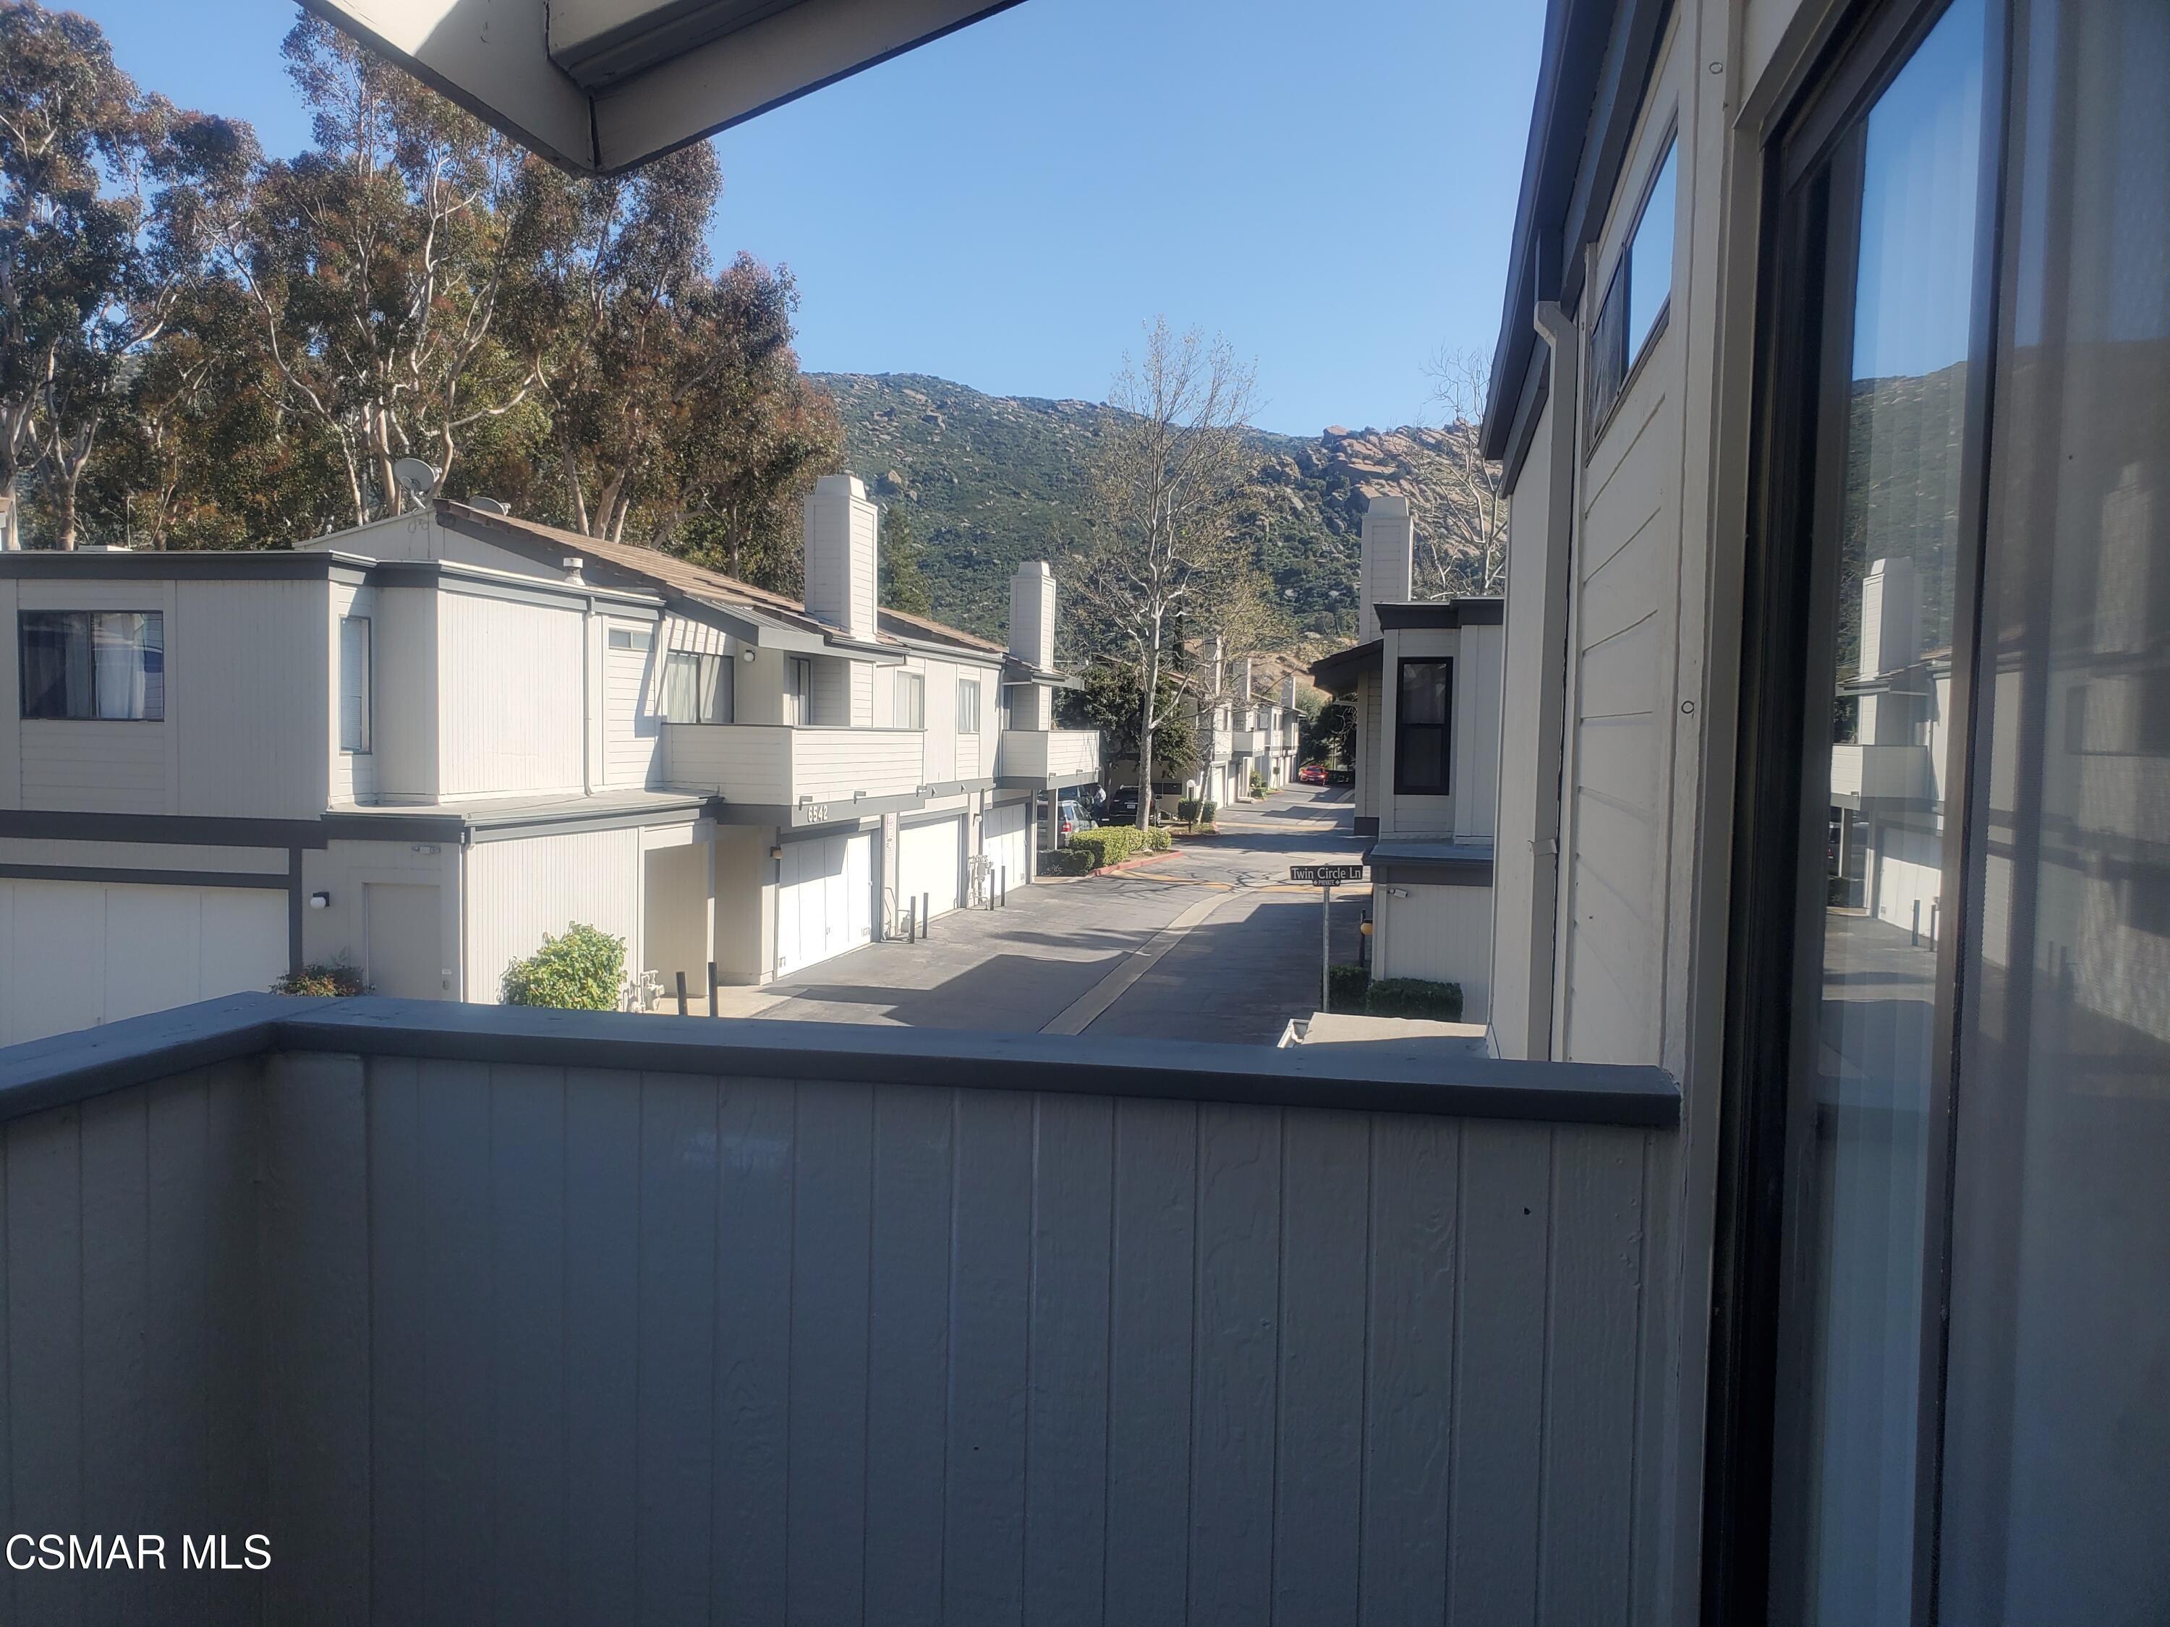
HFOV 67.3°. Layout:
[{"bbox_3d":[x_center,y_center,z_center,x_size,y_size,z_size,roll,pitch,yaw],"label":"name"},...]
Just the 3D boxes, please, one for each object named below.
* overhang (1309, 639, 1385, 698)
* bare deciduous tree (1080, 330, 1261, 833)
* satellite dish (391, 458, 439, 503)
[{"bbox_3d":[4.204,-2.242,25.314,1.300,0.800,5.000,2,3,12],"label":"overhang"},{"bbox_3d":[3.034,-7.979,56.700,6.538,18.300,6.338,2,3,12],"label":"bare deciduous tree"},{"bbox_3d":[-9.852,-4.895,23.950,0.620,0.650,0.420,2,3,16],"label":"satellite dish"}]

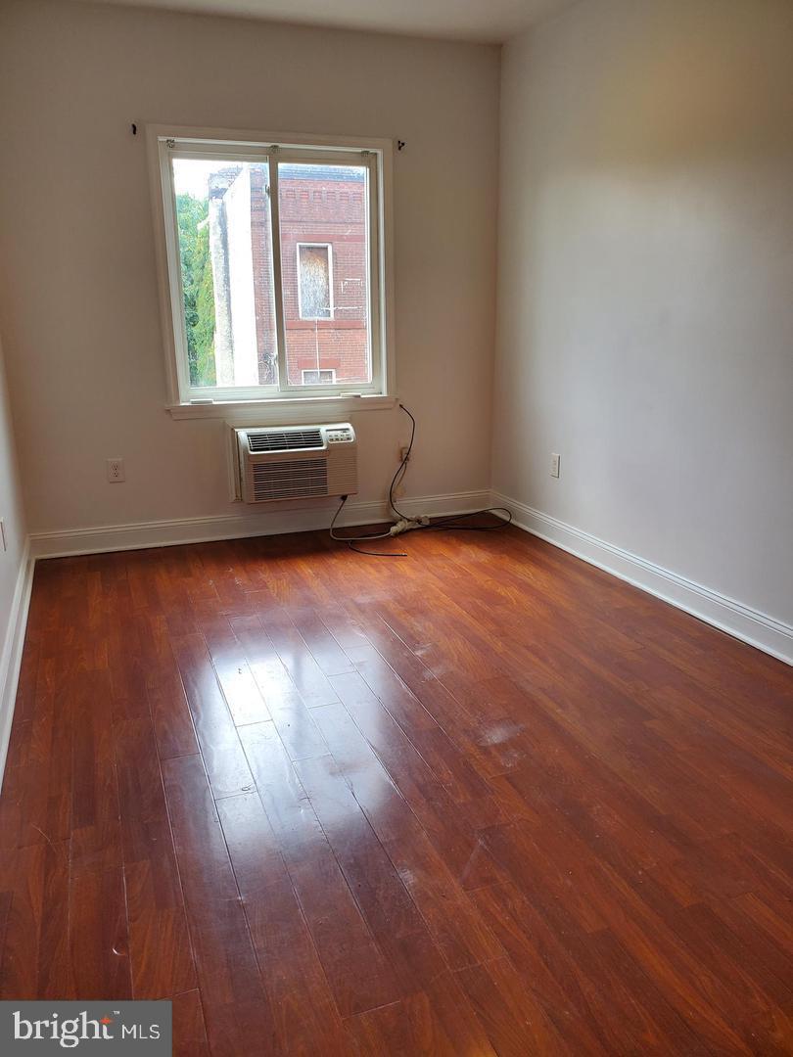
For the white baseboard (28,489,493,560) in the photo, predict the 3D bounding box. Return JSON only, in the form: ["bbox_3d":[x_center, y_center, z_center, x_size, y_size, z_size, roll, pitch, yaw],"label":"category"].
[{"bbox_3d":[-0.682,-0.038,4.812,2.797,0.145,0.028,-6,17,-20],"label":"white baseboard"}]

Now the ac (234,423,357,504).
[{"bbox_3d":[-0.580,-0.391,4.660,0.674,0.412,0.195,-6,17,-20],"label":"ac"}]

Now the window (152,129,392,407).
[{"bbox_3d":[-0.645,-1.423,4.474,1.283,1.403,0.100,-6,17,-20],"label":"window"}]

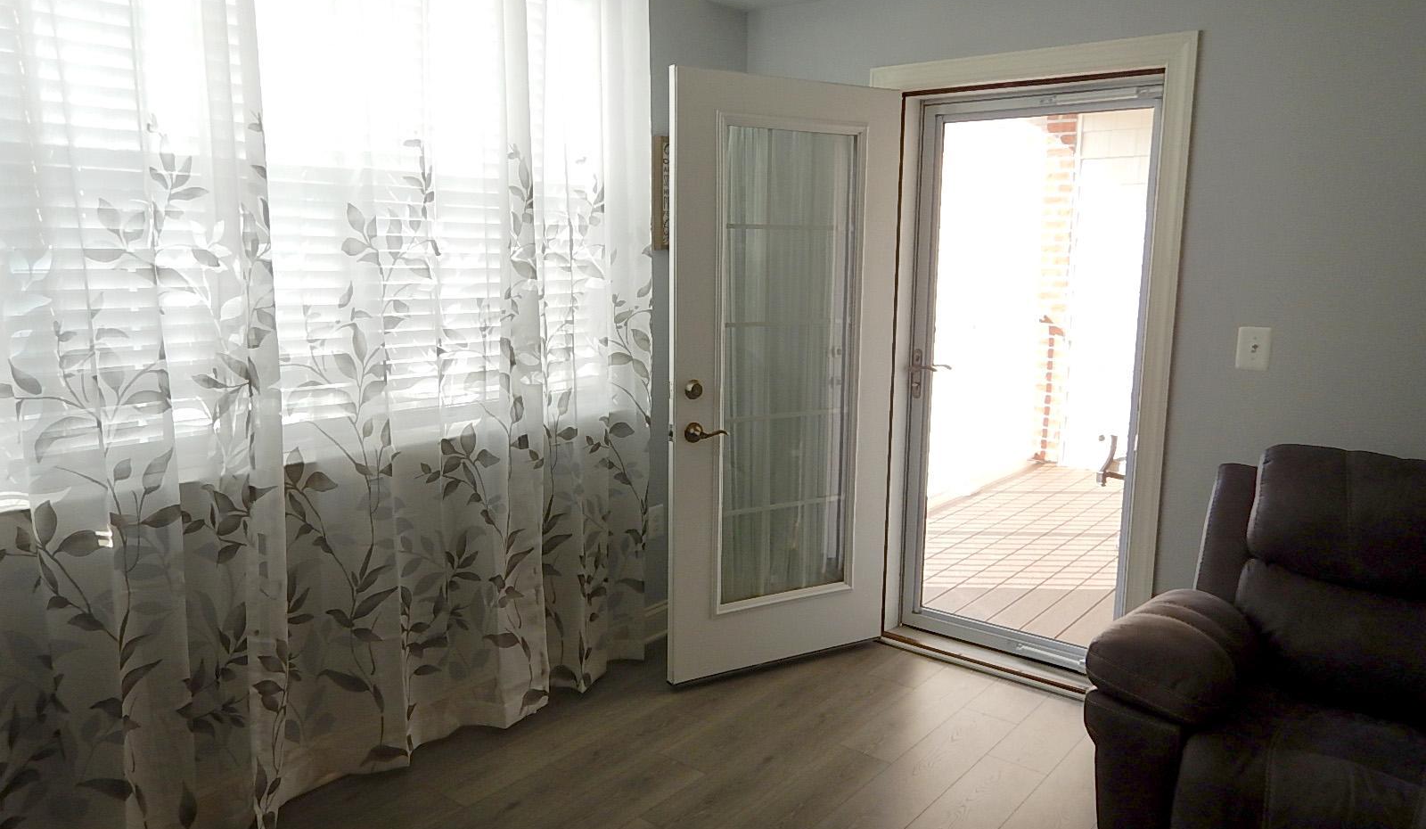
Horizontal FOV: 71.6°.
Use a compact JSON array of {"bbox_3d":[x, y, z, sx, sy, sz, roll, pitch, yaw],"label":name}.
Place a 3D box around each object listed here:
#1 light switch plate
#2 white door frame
[{"bbox_3d":[1.576,-0.192,2.883,0.081,0.122,0.011,8,12,38],"label":"light switch plate"},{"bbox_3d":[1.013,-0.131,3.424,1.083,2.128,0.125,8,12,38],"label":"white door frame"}]

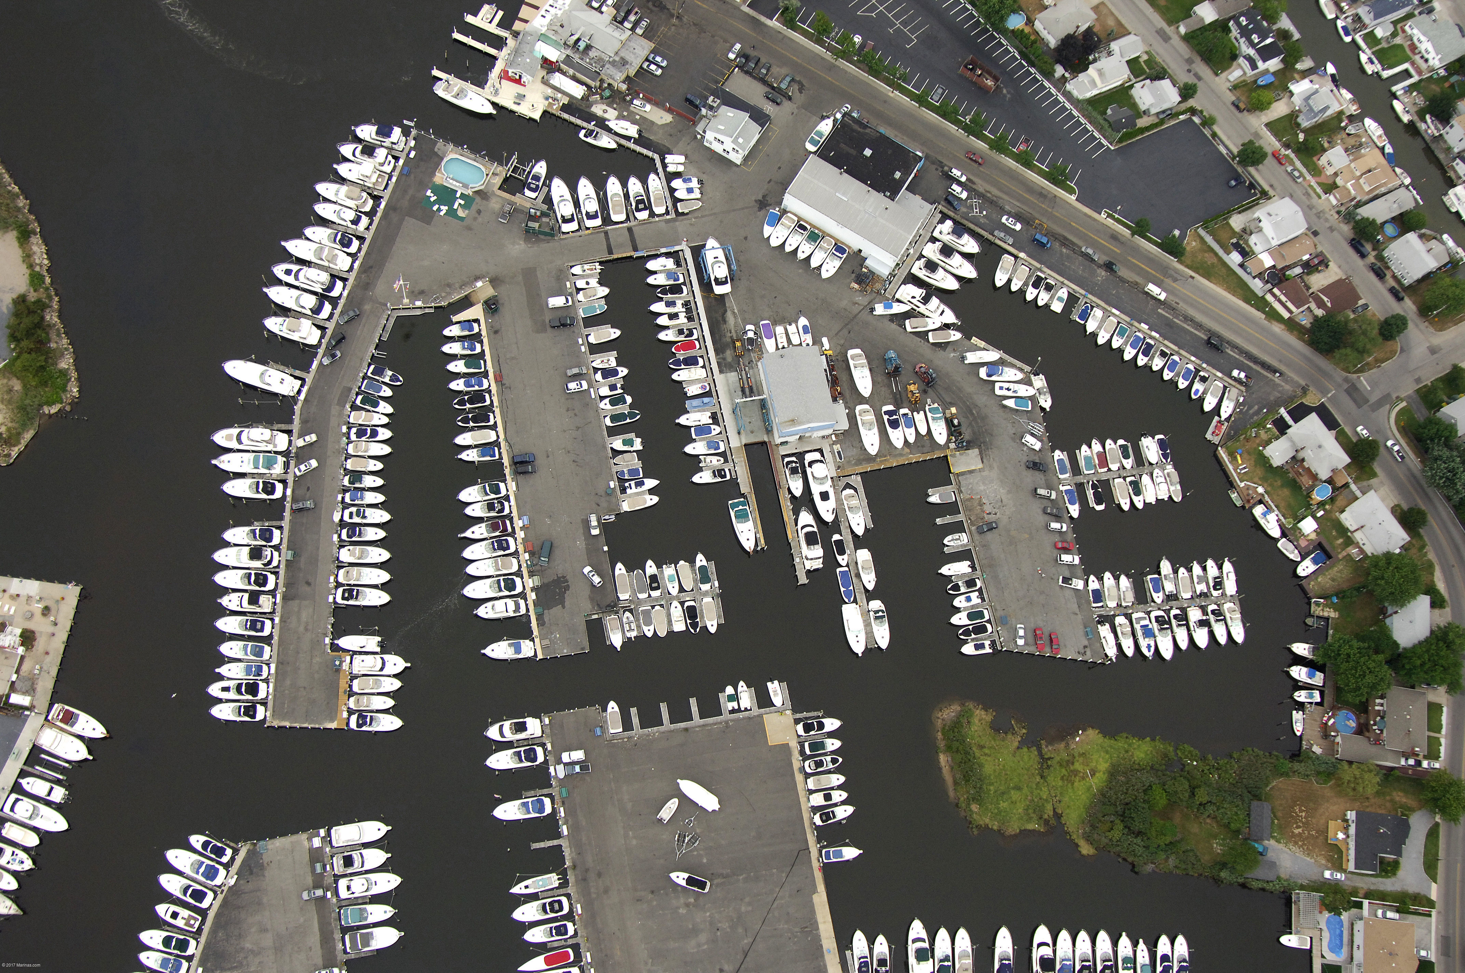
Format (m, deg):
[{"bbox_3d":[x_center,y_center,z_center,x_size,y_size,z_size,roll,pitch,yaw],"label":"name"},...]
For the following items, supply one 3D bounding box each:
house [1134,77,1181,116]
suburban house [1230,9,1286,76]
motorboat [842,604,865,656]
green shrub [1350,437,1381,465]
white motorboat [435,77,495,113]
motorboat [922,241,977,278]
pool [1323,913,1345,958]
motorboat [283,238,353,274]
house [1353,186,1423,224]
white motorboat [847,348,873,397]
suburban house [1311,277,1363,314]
[{"bbox_3d":[106.848,-99.256,368.896,9.737,5.000,8.131,-22,74,-14],"label":"house"},{"bbox_3d":[135.500,-115.580,380.090,8.680,7.800,14.590,-26,77,-14],"label":"suburban house"},{"bbox_3d":[26.700,31.140,317.690,3.910,3.210,11.810,-7,72,-10],"label":"motorboat"},{"bbox_3d":[151.350,-8.310,349.810,6.400,5.000,6.400,2,73,-6],"label":"green shrub"},{"bbox_3d":[-62.960,-92.916,347.575,16.285,4.200,4.800,29,69,4],"label":"white motorboat"},{"bbox_3d":[52.050,-53.665,346.189,14.280,5.200,4.500,35,70,7],"label":"motorboat"},{"bbox_3d":[130.420,97.660,317.540,4.360,1.600,8.550,10,72,-3],"label":"pool"},{"bbox_3d":[-93.777,-53.285,329.189,15.790,4.200,4.400,17,69,0],"label":"motorboat"},{"bbox_3d":[164.550,-69.700,368.930,16.150,4.310,5.920,-24,76,-14],"label":"house"},{"bbox_3d":[30.160,-26.200,341.720,4.240,3.700,12.680,-10,74,-9],"label":"white motorboat"},{"bbox_3d":[145.943,-45.595,353.643,11.823,5.000,6.352,-25,75,-15],"label":"suburban house"}]

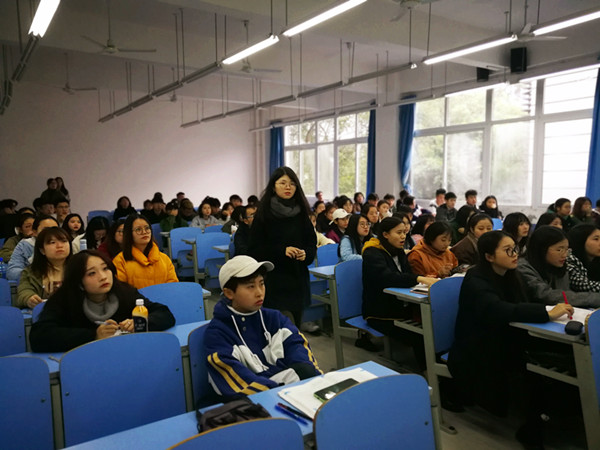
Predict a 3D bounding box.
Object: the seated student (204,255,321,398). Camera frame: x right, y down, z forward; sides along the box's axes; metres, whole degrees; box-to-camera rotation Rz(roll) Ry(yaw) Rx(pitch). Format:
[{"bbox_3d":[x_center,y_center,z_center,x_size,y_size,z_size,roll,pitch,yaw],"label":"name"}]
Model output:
[{"bbox_3d":[-0.100,0.730,1.859,0.540,1.170,0.720,-3,6,-34],"label":"seated student"}]

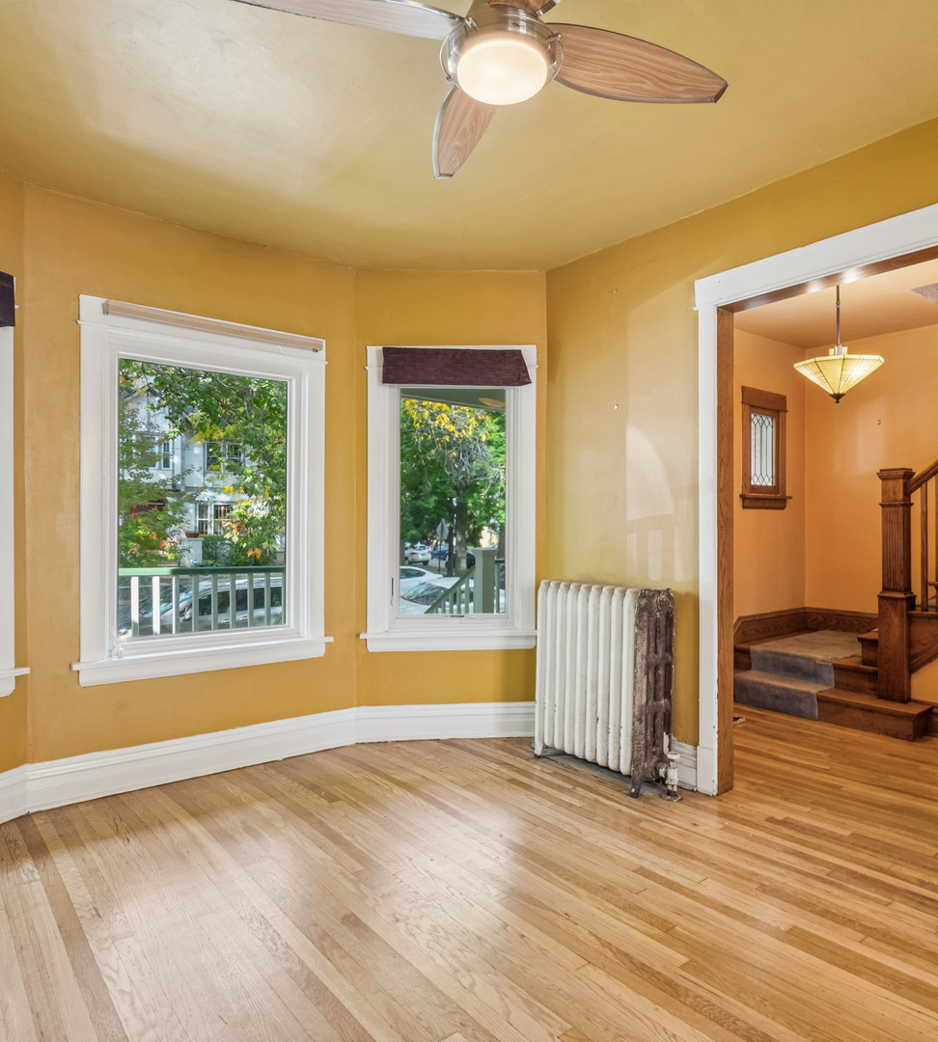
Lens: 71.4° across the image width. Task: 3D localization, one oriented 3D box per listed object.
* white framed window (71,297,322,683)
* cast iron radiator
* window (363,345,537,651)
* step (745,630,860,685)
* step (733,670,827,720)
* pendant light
[{"bbox_3d":[-1.325,-0.147,3.424,1.288,1.833,0.117,0,0,-35],"label":"white framed window"},{"bbox_3d":[0.678,0.819,3.425,0.294,0.972,0.770,0,0,-40],"label":"cast iron radiator"},{"bbox_3d":[-0.112,-0.147,3.934,1.070,1.833,0.117,0,0,-6],"label":"window"},{"bbox_3d":[2.768,1.029,5.045,1.207,0.187,0.639,0,0,-40],"label":"step"},{"bbox_3d":[2.216,1.212,4.606,0.281,0.185,0.595,0,0,-40],"label":"step"},{"bbox_3d":[2.030,-1.100,3.593,0.435,0.880,0.435,0,0,-40],"label":"pendant light"}]

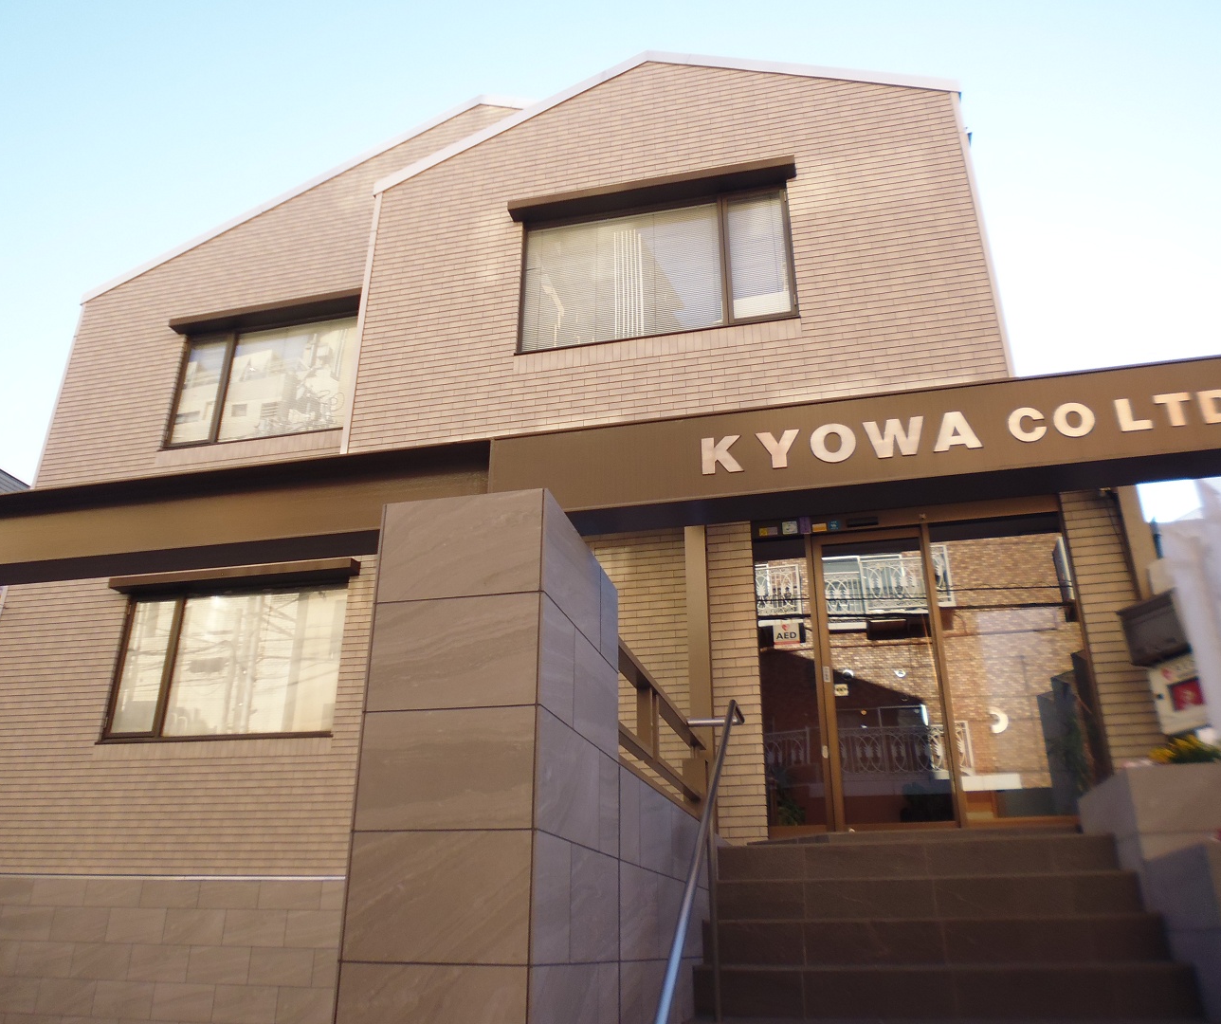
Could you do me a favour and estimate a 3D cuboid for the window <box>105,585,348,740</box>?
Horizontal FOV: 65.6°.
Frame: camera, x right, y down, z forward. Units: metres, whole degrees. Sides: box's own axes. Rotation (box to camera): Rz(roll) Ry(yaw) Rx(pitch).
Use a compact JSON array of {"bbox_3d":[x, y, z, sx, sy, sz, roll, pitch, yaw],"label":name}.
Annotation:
[{"bbox_3d":[-3.787,1.457,9.311,2.477,1.556,0.120,-5,-24,12],"label":"window"}]

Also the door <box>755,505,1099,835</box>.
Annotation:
[{"bbox_3d":[2.224,1.095,6.875,2.264,2.378,0.150,-5,-24,12],"label":"door"}]

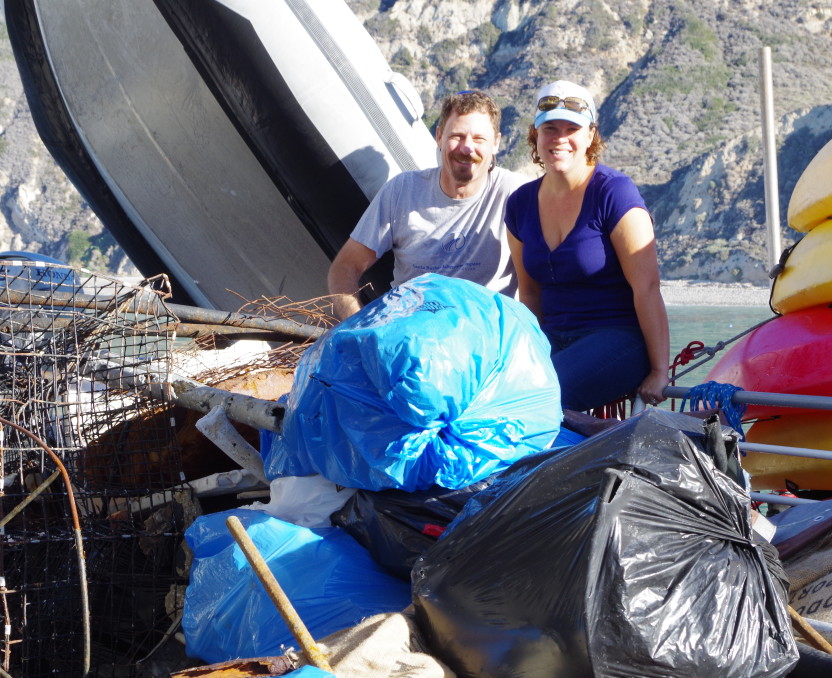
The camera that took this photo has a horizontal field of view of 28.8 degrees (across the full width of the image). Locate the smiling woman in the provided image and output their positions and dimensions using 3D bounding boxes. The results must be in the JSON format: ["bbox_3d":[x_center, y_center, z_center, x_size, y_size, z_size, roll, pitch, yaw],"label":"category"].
[{"bbox_3d":[0.370,-0.070,4.230,0.530,1.250,0.660,1,2,27],"label":"smiling woman"}]

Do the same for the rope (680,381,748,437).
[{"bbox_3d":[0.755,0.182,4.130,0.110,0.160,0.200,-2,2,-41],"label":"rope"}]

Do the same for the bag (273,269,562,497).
[{"bbox_3d":[0.000,0.095,3.650,0.660,0.500,0.580,0,2,-6],"label":"bag"}]

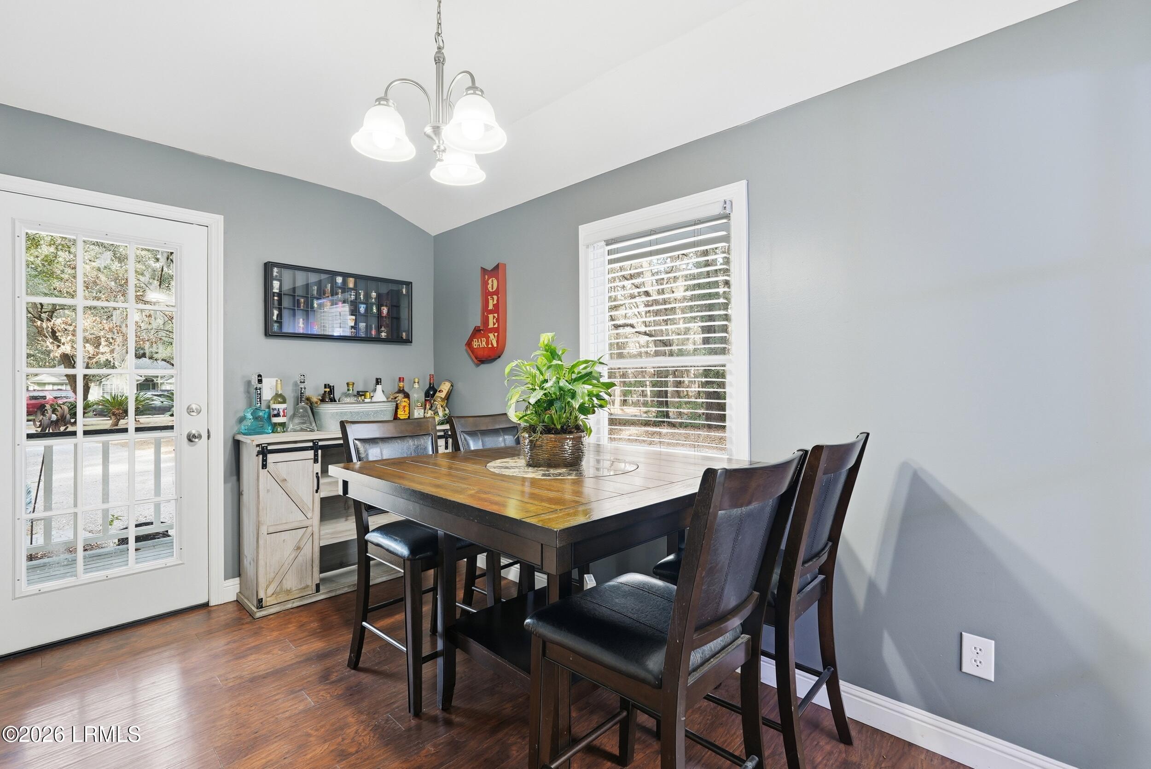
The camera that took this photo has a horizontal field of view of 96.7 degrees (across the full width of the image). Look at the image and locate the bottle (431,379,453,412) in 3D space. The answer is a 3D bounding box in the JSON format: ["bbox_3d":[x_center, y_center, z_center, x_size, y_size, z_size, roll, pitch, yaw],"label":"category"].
[{"bbox_3d":[-0.929,0.082,3.580,0.075,0.252,0.075,27,0,-13],"label":"bottle"}]

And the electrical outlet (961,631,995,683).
[{"bbox_3d":[1.260,0.851,1.603,0.080,0.124,0.008,0,0,43],"label":"electrical outlet"}]

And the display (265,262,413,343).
[{"bbox_3d":[-1.473,-0.495,3.273,0.075,0.424,0.894,0,0,43],"label":"display"}]

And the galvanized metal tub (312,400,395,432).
[{"bbox_3d":[-1.385,0.199,3.240,0.245,0.158,0.530,0,0,43],"label":"galvanized metal tub"}]

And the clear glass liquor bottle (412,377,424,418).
[{"bbox_3d":[-1.097,0.117,3.540,0.088,0.320,0.088,0,0,-35],"label":"clear glass liquor bottle"}]

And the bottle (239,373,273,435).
[{"bbox_3d":[-1.766,0.110,2.840,0.070,0.340,0.142,0,0,32],"label":"bottle"}]

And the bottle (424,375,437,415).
[{"bbox_3d":[-1.030,0.104,3.670,0.096,0.345,0.096,0,0,-32],"label":"bottle"}]

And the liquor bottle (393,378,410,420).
[{"bbox_3d":[-1.168,0.117,3.440,0.108,0.322,0.108,0,0,-32],"label":"liquor bottle"}]

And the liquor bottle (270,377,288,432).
[{"bbox_3d":[-1.716,0.125,2.965,0.080,0.308,0.080,0,0,-38],"label":"liquor bottle"}]

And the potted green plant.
[{"bbox_3d":[-0.058,0.054,1.900,0.410,0.485,0.390,0,0,0],"label":"potted green plant"}]

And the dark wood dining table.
[{"bbox_3d":[-0.057,0.748,1.883,1.200,0.905,1.180,0,0,44],"label":"dark wood dining table"}]

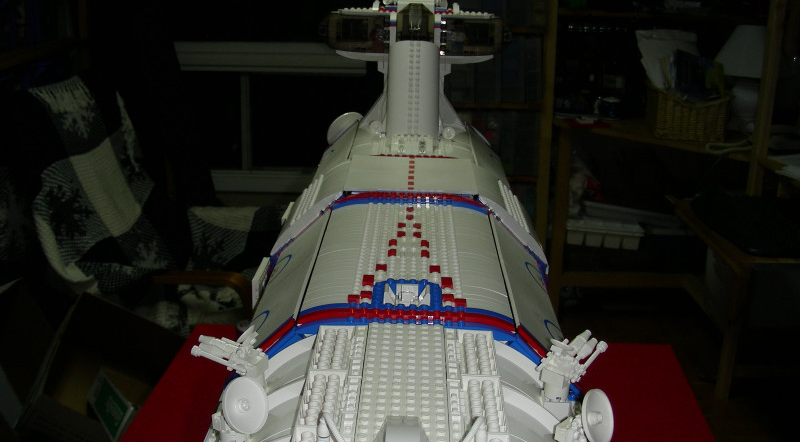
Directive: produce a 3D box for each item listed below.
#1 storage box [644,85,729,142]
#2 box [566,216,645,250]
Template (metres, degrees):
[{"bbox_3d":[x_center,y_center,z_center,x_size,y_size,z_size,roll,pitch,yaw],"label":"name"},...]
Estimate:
[{"bbox_3d":[1.039,-0.392,3.109,0.260,0.165,0.200,4,18,9],"label":"storage box"},{"bbox_3d":[0.799,0.044,3.421,0.310,0.070,0.160,5,18,11],"label":"box"}]

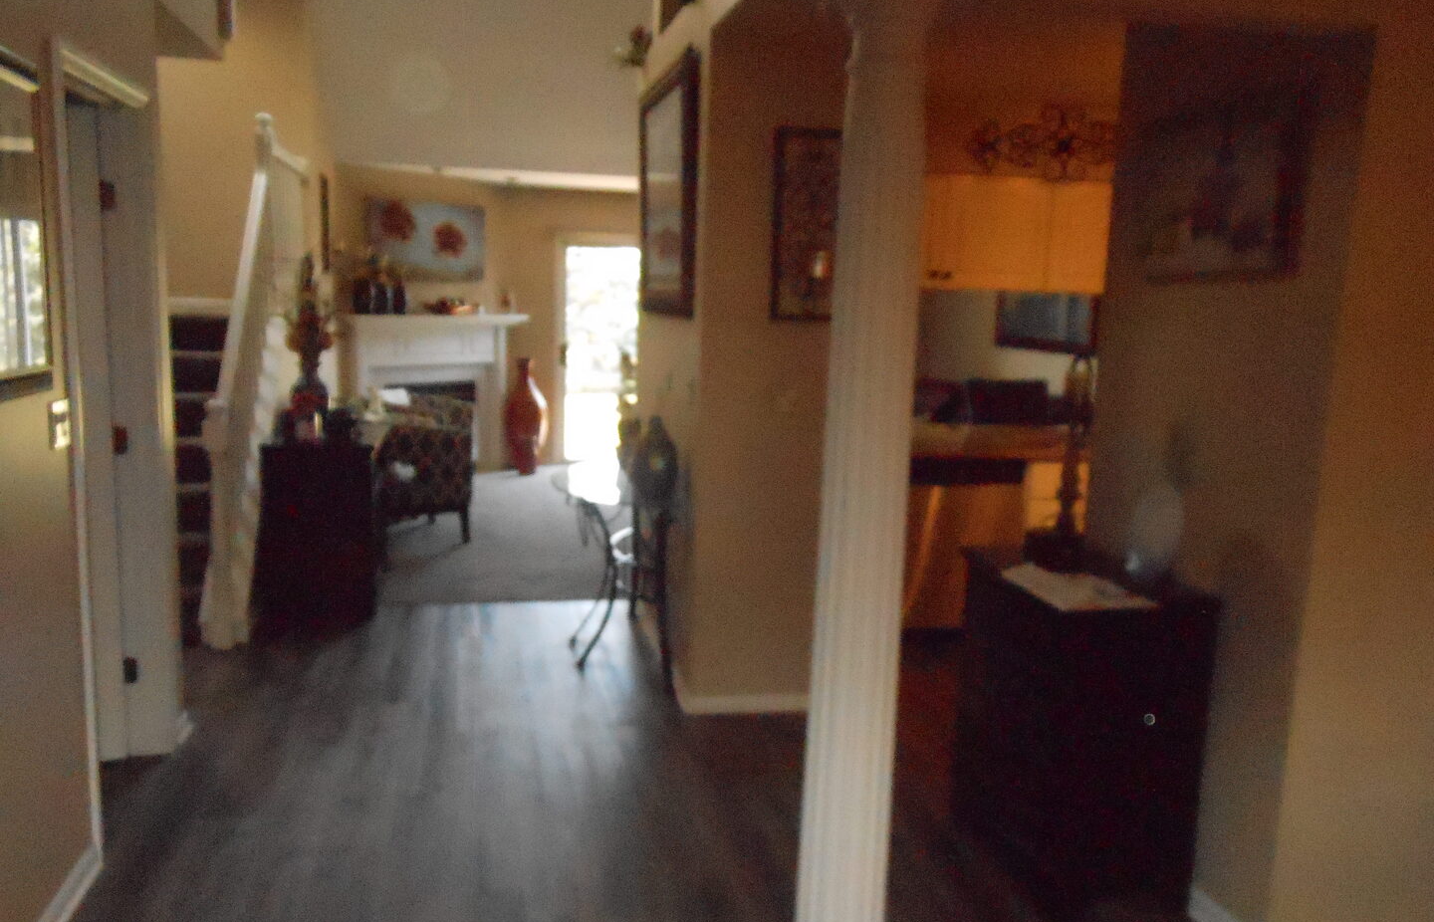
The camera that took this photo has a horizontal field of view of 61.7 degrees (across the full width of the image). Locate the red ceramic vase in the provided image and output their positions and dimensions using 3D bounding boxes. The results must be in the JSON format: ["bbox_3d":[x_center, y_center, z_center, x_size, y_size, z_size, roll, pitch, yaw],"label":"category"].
[{"bbox_3d":[-1.605,-0.369,10.085,0.340,0.960,0.340,0,8,-11],"label":"red ceramic vase"}]

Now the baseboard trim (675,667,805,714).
[{"bbox_3d":[0.132,0.903,4.715,0.620,0.085,0.220,0,8,-11],"label":"baseboard trim"}]

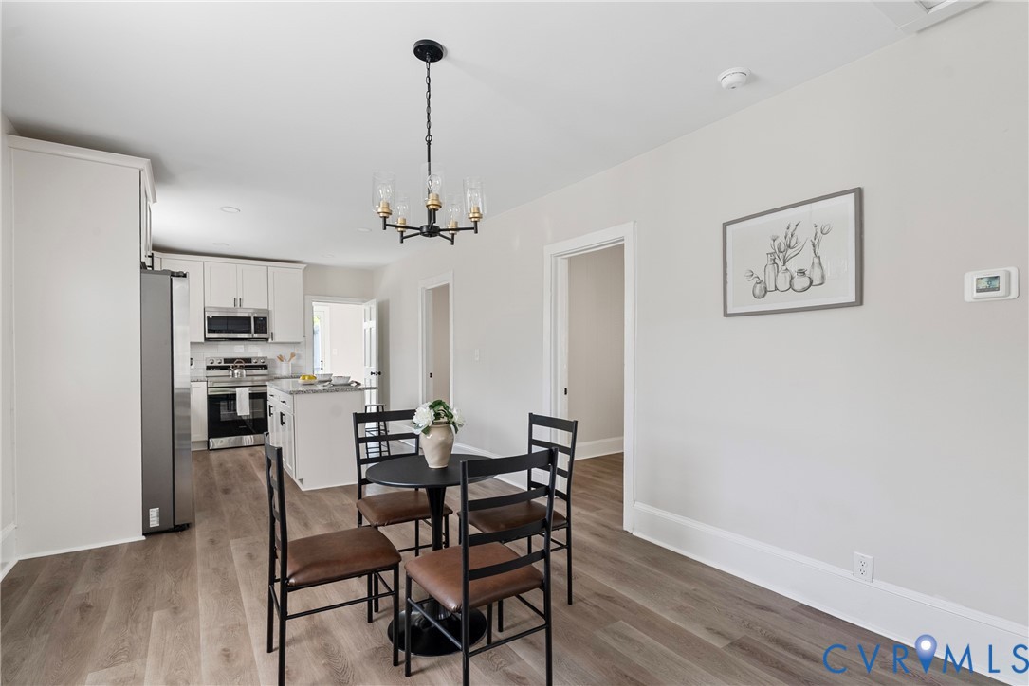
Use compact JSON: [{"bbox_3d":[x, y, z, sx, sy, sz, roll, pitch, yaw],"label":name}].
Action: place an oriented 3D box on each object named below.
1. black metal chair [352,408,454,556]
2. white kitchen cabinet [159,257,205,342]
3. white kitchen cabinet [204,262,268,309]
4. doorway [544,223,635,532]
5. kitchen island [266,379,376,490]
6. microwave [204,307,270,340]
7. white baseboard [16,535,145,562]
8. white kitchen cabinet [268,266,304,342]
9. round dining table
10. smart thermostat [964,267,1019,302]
[{"bbox_3d":[-0.635,0.858,2.666,0.430,0.920,0.490,0,-1,-28],"label":"black metal chair"},{"bbox_3d":[-4.389,-0.541,6.428,0.468,1.073,0.320,0,-1,-34],"label":"white kitchen cabinet"},{"bbox_3d":[-3.881,-0.768,6.775,0.760,0.603,0.320,0,-1,-34],"label":"white kitchen cabinet"},{"bbox_3d":[0.596,0.248,3.780,0.160,2.155,0.980,0,-1,-35],"label":"doorway"},{"bbox_3d":[-2.106,0.901,5.163,0.790,0.916,1.490,0,-1,-35],"label":"kitchen island"},{"bbox_3d":[-3.827,-0.249,6.700,0.755,0.415,0.400,0,-1,-35],"label":"microwave"},{"bbox_3d":[-2.697,1.286,3.043,0.613,0.022,0.020,0,-1,-34],"label":"white baseboard"},{"bbox_3d":[-3.349,-0.540,7.076,0.455,1.085,0.330,0,-1,-35],"label":"white kitchen cabinet"},{"bbox_3d":[-0.351,0.945,2.259,0.605,0.735,0.605,0,-1,0],"label":"round dining table"},{"bbox_3d":[1.743,-0.212,1.783,0.027,0.116,0.144,0,-1,-34],"label":"smart thermostat"}]

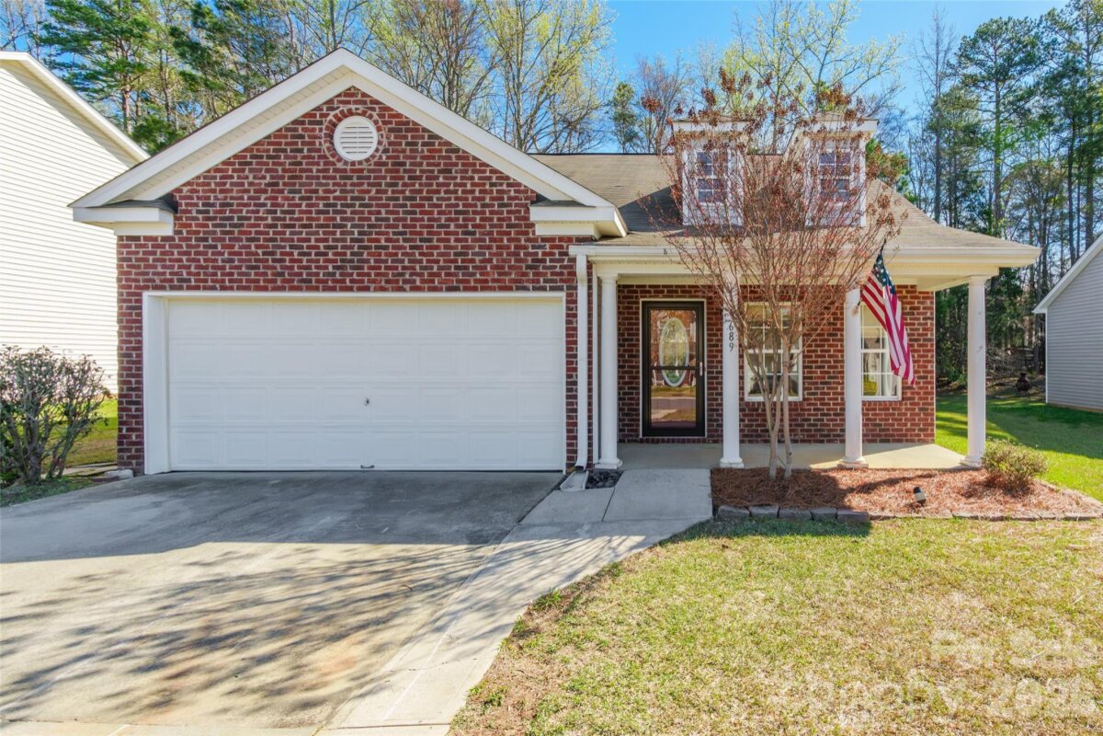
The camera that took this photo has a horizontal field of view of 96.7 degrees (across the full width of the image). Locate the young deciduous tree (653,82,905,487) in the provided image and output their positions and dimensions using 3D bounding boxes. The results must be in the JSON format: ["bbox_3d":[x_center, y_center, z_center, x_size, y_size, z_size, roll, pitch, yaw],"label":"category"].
[{"bbox_3d":[2.440,-0.940,5.300,2.750,4.350,2.450,0,0,0],"label":"young deciduous tree"}]

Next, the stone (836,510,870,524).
[{"bbox_3d":[2.810,1.390,4.560,0.295,0.100,0.180,0,0,0],"label":"stone"}]

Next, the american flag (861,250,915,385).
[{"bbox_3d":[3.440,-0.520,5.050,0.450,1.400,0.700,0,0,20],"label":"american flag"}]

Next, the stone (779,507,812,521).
[{"bbox_3d":[2.290,1.385,4.620,0.295,0.100,0.180,0,0,0],"label":"stone"}]

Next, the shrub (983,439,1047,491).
[{"bbox_3d":[4.960,1.020,5.250,0.680,0.540,0.640,0,0,0],"label":"shrub"}]

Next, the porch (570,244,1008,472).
[{"bbox_3d":[3.200,-0.080,6.500,5.000,2.620,2.200,0,0,0],"label":"porch"}]

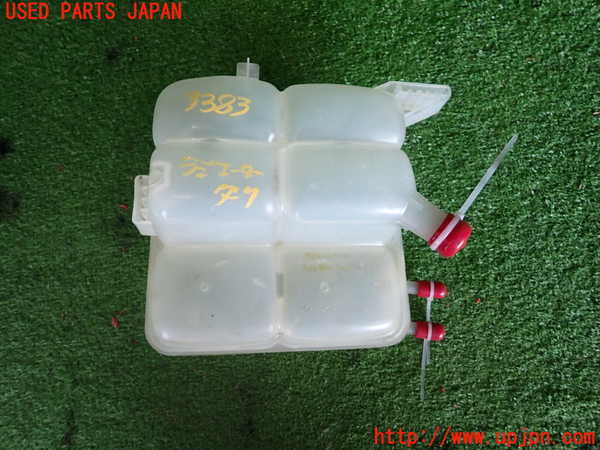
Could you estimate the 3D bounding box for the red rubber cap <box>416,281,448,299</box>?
[{"bbox_3d":[0.116,0.057,0.380,0.028,0.015,0.015,5,65,3],"label":"red rubber cap"}]

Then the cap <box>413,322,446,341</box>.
[{"bbox_3d":[0.111,0.091,0.372,0.027,0.015,0.015,5,65,3],"label":"cap"}]

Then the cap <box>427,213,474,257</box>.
[{"bbox_3d":[0.135,0.010,0.390,0.036,0.036,0.027,-42,74,-17],"label":"cap"}]

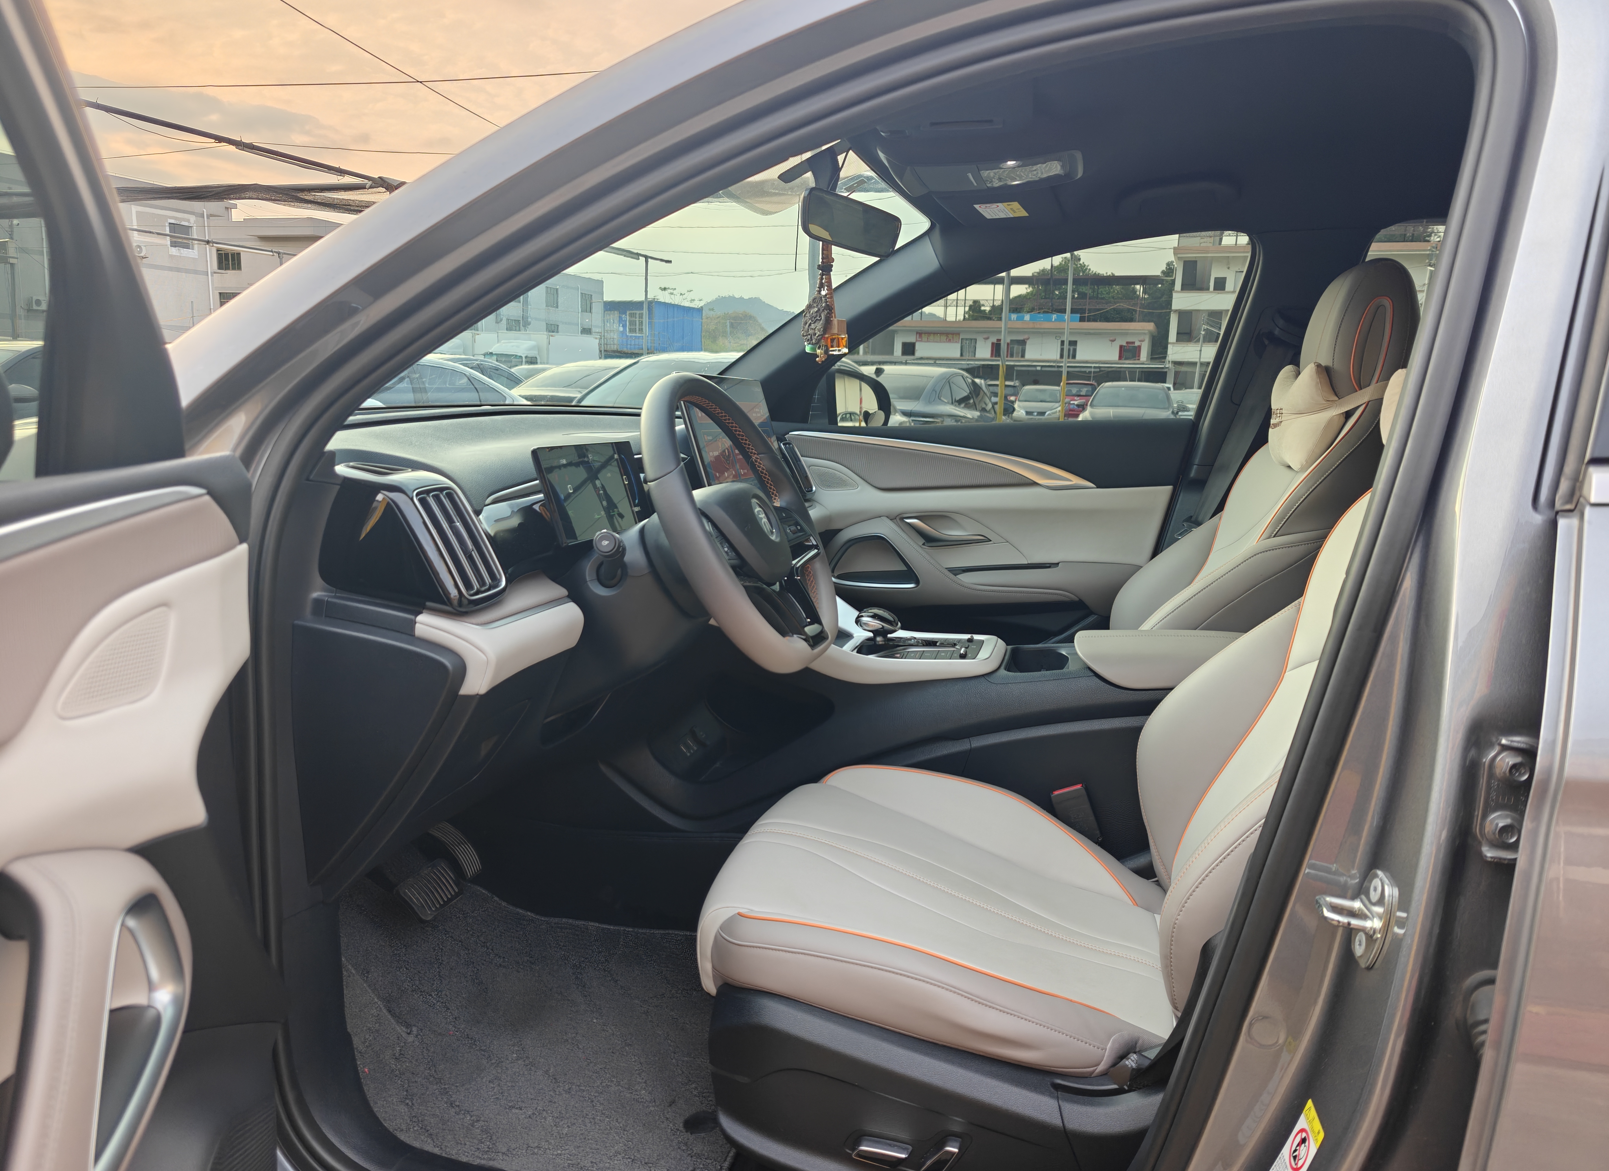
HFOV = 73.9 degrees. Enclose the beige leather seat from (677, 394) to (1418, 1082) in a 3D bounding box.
[{"bbox_3d":[0.345,0.021,1.085,0.800,0.850,0.530,4,11,17],"label":"beige leather seat"}]

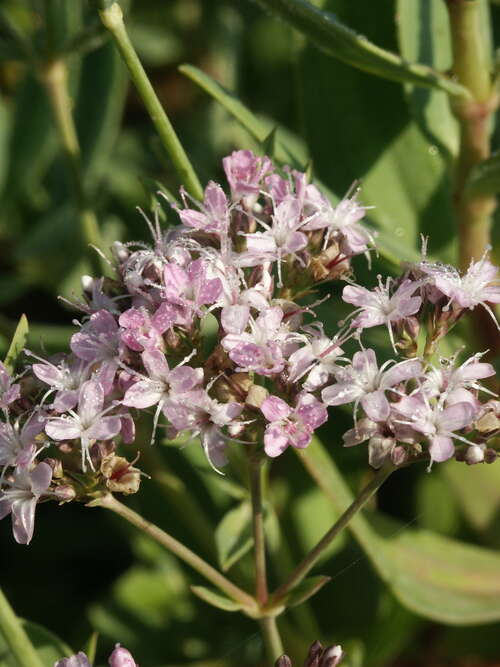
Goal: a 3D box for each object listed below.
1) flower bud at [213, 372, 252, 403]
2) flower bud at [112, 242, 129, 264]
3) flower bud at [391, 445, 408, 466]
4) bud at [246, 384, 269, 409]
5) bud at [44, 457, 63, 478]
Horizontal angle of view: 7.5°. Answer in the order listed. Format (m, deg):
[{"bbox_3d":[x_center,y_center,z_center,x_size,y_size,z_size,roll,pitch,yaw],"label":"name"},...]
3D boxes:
[{"bbox_3d":[-0.002,0.006,0.402,0.004,0.003,0.003,-6,17,0],"label":"flower bud"},{"bbox_3d":[-0.014,-0.009,0.406,0.001,0.002,0.001,-21,12,0],"label":"flower bud"},{"bbox_3d":[0.016,0.013,0.400,0.002,0.002,0.002,3,14,0],"label":"flower bud"},{"bbox_3d":[0.001,0.007,0.400,0.002,0.003,0.002,9,17,0],"label":"bud"},{"bbox_3d":[-0.021,0.014,0.400,0.002,0.002,0.002,-6,15,0],"label":"bud"}]

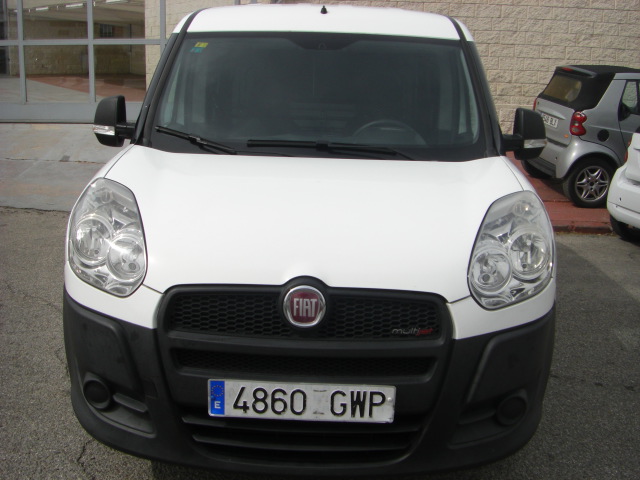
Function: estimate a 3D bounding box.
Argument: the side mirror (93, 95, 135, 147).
[{"bbox_3d":[-0.959,-0.549,3.249,0.210,0.245,0.170,2,11,1],"label":"side mirror"}]

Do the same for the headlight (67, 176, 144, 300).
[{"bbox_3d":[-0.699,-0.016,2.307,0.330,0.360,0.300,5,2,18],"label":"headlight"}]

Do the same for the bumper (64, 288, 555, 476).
[{"bbox_3d":[-0.048,0.377,2.193,1.760,0.550,0.560,2,11,1],"label":"bumper"}]

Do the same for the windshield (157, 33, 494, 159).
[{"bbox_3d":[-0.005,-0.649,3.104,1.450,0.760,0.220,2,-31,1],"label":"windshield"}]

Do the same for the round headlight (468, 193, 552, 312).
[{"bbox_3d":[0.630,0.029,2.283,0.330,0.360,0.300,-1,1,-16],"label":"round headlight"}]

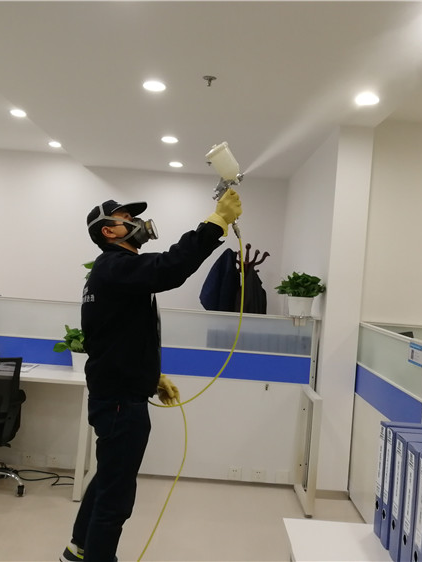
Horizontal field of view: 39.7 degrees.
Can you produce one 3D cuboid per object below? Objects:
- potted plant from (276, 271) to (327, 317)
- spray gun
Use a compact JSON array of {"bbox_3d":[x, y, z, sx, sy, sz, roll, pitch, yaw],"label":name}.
[{"bbox_3d":[0.626,0.087,4.090,0.350,0.310,0.300,4,1,0],"label":"potted plant"},{"bbox_3d":[0.074,-0.388,2.480,0.185,0.360,0.110,-35,0,0],"label":"spray gun"}]

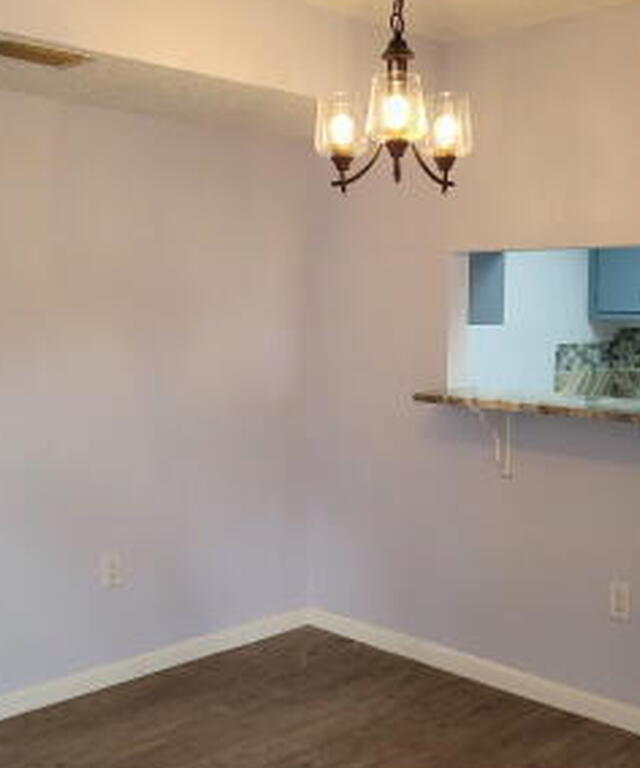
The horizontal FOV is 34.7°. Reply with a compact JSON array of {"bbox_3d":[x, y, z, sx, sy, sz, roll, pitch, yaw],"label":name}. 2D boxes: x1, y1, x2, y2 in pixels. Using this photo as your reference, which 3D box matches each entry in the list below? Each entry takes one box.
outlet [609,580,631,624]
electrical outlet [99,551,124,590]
[{"bbox_3d":[0.999,0.724,3.421,0.074,0.118,0.012,5,7,44],"label":"outlet"},{"bbox_3d":[-0.756,0.674,3.726,0.012,0.118,0.074,5,7,44],"label":"electrical outlet"}]

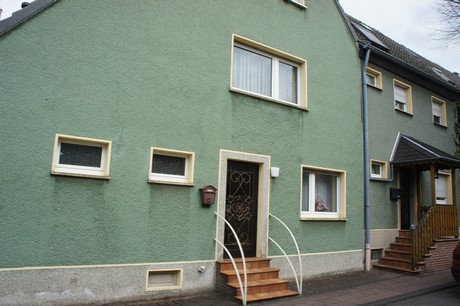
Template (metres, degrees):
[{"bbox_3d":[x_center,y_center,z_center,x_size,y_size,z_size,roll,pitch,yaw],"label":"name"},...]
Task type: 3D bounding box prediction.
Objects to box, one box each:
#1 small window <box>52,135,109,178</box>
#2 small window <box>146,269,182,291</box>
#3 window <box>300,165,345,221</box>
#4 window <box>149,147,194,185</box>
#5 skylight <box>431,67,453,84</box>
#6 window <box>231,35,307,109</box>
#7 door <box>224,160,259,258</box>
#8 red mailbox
[{"bbox_3d":[-2.416,0.076,5.658,0.863,0.631,0.180,8,-10,-33],"label":"small window"},{"bbox_3d":[-1.199,2.269,6.213,0.678,0.339,0.190,8,-10,-33],"label":"small window"},{"bbox_3d":[2.335,1.025,8.695,1.633,1.270,0.180,8,-10,-33],"label":"window"},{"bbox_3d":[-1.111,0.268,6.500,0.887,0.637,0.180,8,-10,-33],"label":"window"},{"bbox_3d":[9.630,-3.484,15.614,0.760,1.130,0.110,8,-50,-35],"label":"skylight"},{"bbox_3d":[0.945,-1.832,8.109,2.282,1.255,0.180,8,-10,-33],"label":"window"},{"bbox_3d":[0.207,1.203,7.412,0.976,2.023,0.095,8,-10,-33],"label":"door"},{"bbox_3d":[-0.425,0.835,6.696,0.310,0.400,0.160,8,-10,-33],"label":"red mailbox"}]

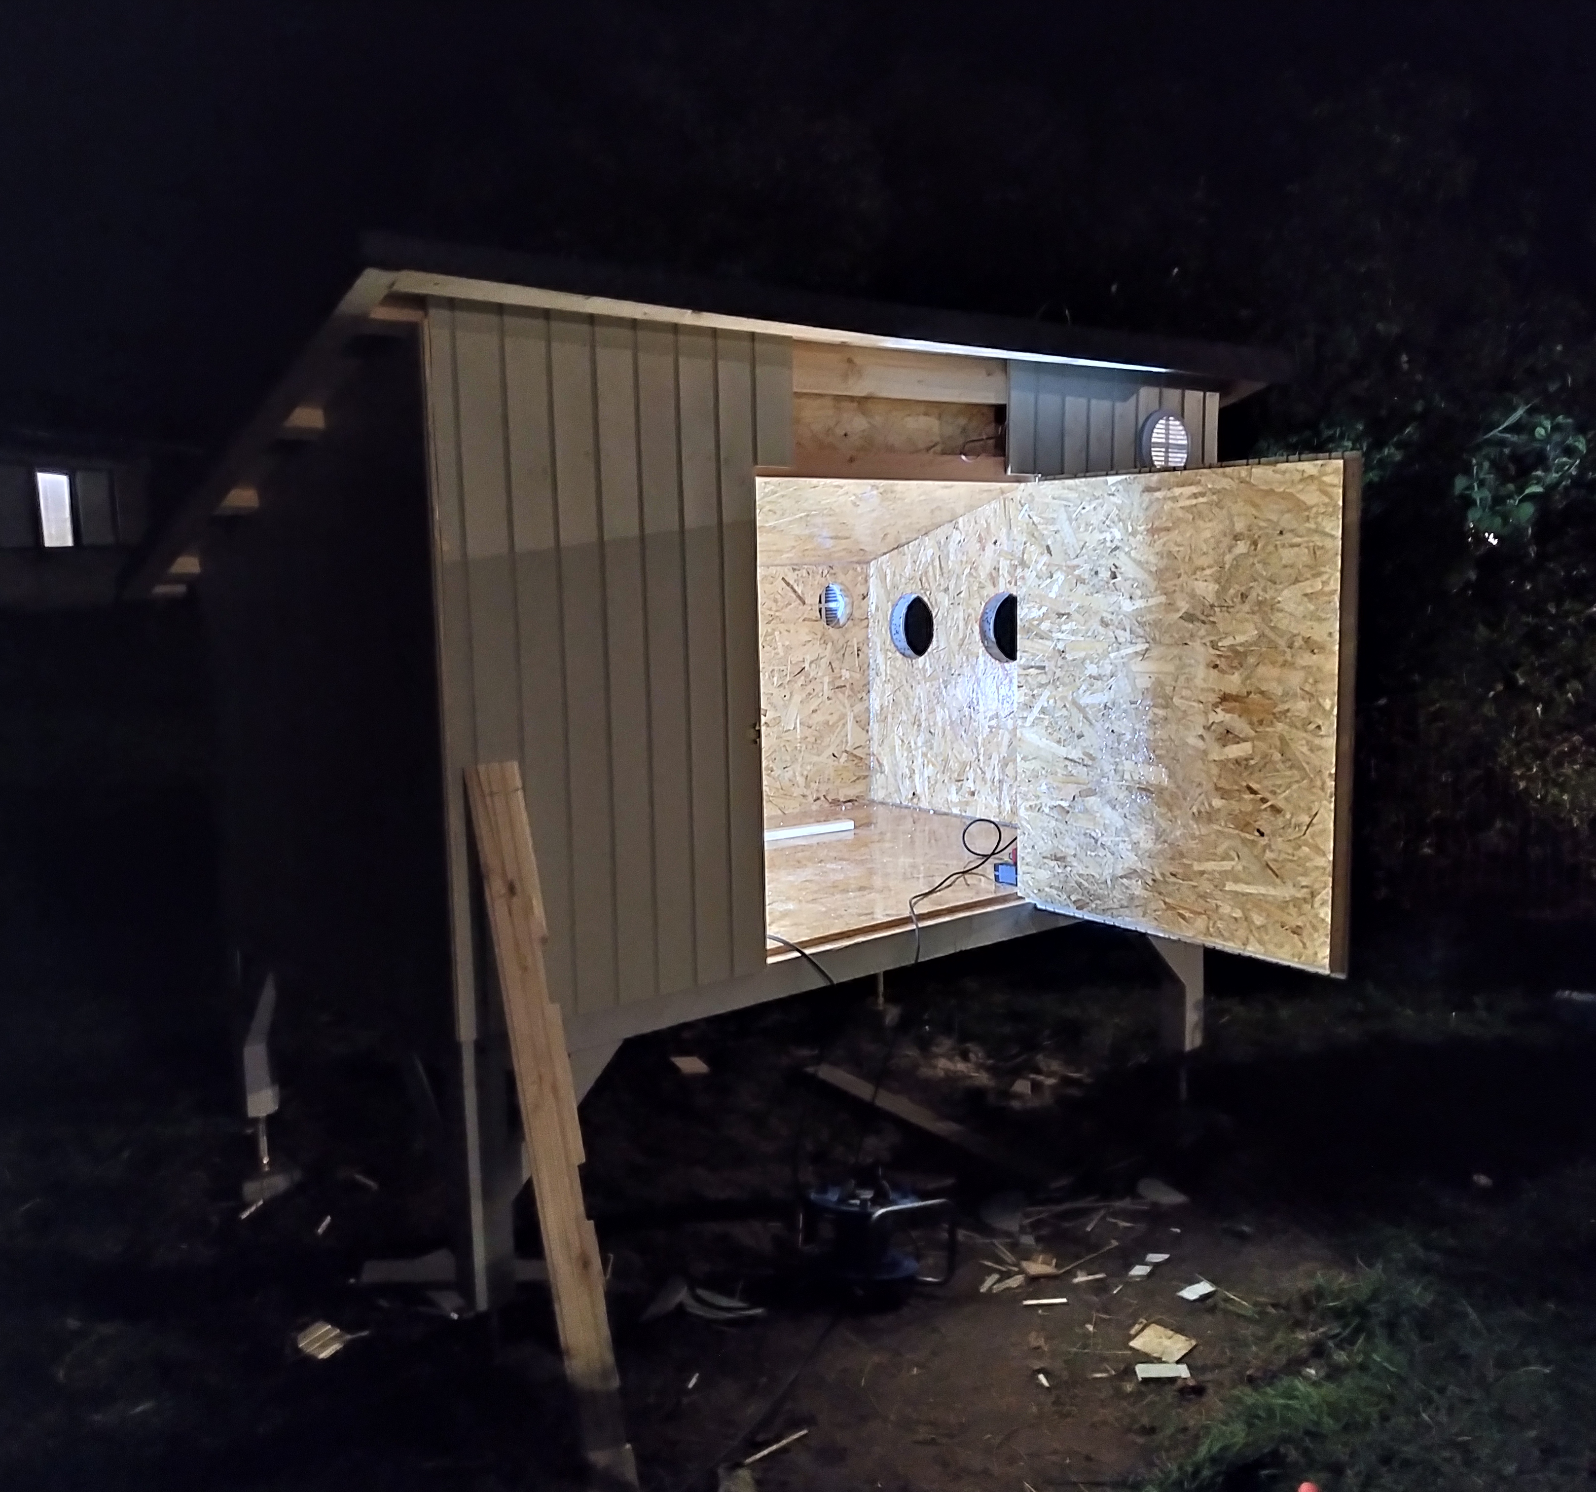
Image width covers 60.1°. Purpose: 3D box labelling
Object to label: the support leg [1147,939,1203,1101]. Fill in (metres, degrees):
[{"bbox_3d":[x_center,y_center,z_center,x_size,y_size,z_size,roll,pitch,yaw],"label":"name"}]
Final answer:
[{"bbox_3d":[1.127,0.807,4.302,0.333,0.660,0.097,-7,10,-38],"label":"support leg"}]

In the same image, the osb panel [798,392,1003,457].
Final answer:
[{"bbox_3d":[0.263,-0.789,3.433,0.710,0.145,0.020,-7,10,-38],"label":"osb panel"}]

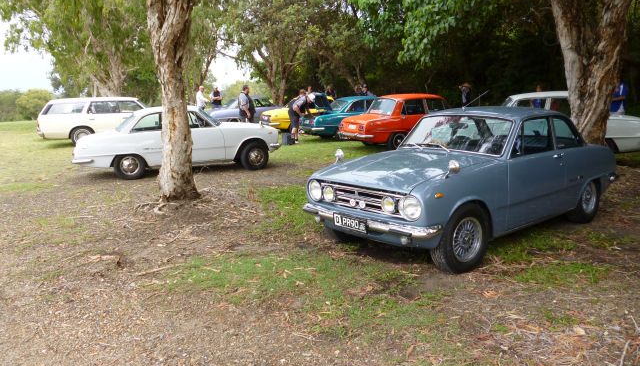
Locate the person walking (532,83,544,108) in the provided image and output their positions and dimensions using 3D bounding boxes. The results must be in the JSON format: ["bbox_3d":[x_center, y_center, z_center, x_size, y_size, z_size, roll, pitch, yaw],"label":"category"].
[{"bbox_3d":[7.205,-2.424,17.145,0.480,1.660,0.300,1,10,11],"label":"person walking"}]

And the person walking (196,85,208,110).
[{"bbox_3d":[-4.450,-2.763,19.754,0.420,1.750,0.500,-5,11,-21],"label":"person walking"}]

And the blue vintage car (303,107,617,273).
[{"bbox_3d":[1.768,-0.146,5.588,4.000,1.330,1.500,-10,13,-39],"label":"blue vintage car"}]

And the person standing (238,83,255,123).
[{"bbox_3d":[-2.073,-1.932,14.953,0.450,1.750,0.550,0,10,7],"label":"person standing"}]

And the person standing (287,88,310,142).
[{"bbox_3d":[-0.494,-1.913,15.221,0.750,1.450,0.550,-6,11,-25],"label":"person standing"}]

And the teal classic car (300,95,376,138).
[{"bbox_3d":[1.419,-2.064,16.477,4.000,1.360,1.500,-4,11,-17],"label":"teal classic car"}]

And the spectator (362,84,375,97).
[{"bbox_3d":[1.761,-2.804,19.351,0.500,1.720,0.380,6,13,36],"label":"spectator"}]

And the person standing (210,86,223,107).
[{"bbox_3d":[-4.141,-2.983,20.954,0.520,1.750,0.380,2,11,17],"label":"person standing"}]

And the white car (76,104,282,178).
[{"bbox_3d":[-2.785,-0.893,10.389,4.000,1.330,1.500,-5,11,-22],"label":"white car"}]

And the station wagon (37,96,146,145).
[{"bbox_3d":[-6.231,-1.930,16.145,4.200,1.420,1.600,-4,10,-16],"label":"station wagon"}]

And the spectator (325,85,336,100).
[{"bbox_3d":[0.417,-2.973,20.451,0.480,1.720,0.360,0,10,6],"label":"spectator"}]

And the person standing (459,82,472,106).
[{"bbox_3d":[4.808,-2.457,17.152,0.350,1.740,0.500,-4,11,-17],"label":"person standing"}]

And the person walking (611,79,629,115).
[{"bbox_3d":[6.749,-1.586,11.853,0.420,1.760,0.500,-2,10,-9],"label":"person walking"}]

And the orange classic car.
[{"bbox_3d":[2.497,-1.622,13.596,4.000,1.390,1.500,-7,12,-29],"label":"orange classic car"}]

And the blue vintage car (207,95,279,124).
[{"bbox_3d":[-2.728,-2.810,20.909,4.080,1.340,1.530,-6,11,-26],"label":"blue vintage car"}]

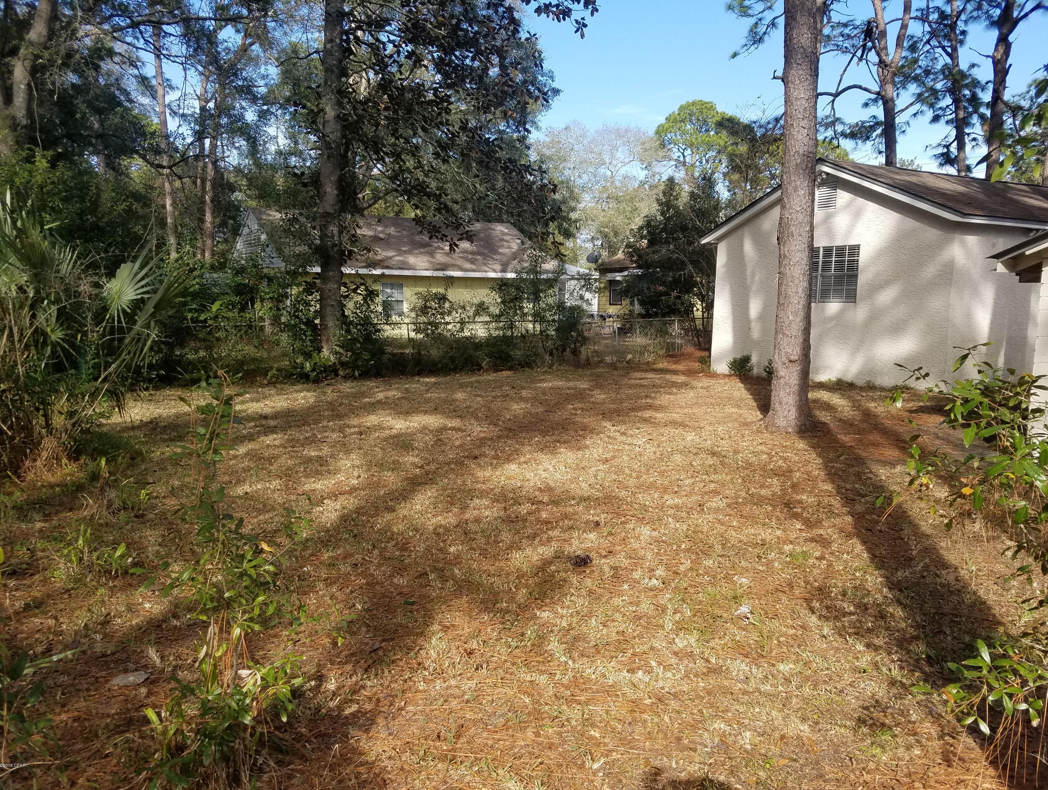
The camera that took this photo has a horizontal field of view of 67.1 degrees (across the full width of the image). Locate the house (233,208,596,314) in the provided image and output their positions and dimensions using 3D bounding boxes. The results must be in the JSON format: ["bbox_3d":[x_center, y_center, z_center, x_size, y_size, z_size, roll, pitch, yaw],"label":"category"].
[{"bbox_3d":[-5.593,-5.564,36.802,13.700,5.400,9.400,-4,8,-31],"label":"house"}]

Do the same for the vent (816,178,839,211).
[{"bbox_3d":[5.432,-3.578,14.256,0.070,0.560,0.470,-4,8,-31],"label":"vent"}]

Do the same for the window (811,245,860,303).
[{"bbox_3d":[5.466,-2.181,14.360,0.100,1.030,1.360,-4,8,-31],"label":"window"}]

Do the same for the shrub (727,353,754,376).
[{"bbox_3d":[4.382,-0.576,16.023,0.450,0.440,0.500,-4,8,-31],"label":"shrub"}]

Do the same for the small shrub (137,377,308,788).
[{"bbox_3d":[-0.967,0.576,2.500,0.490,1.270,0.450,0,7,0],"label":"small shrub"}]

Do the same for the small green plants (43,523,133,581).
[{"bbox_3d":[-2.428,0.859,4.393,0.430,0.270,0.370,0,7,0],"label":"small green plants"}]

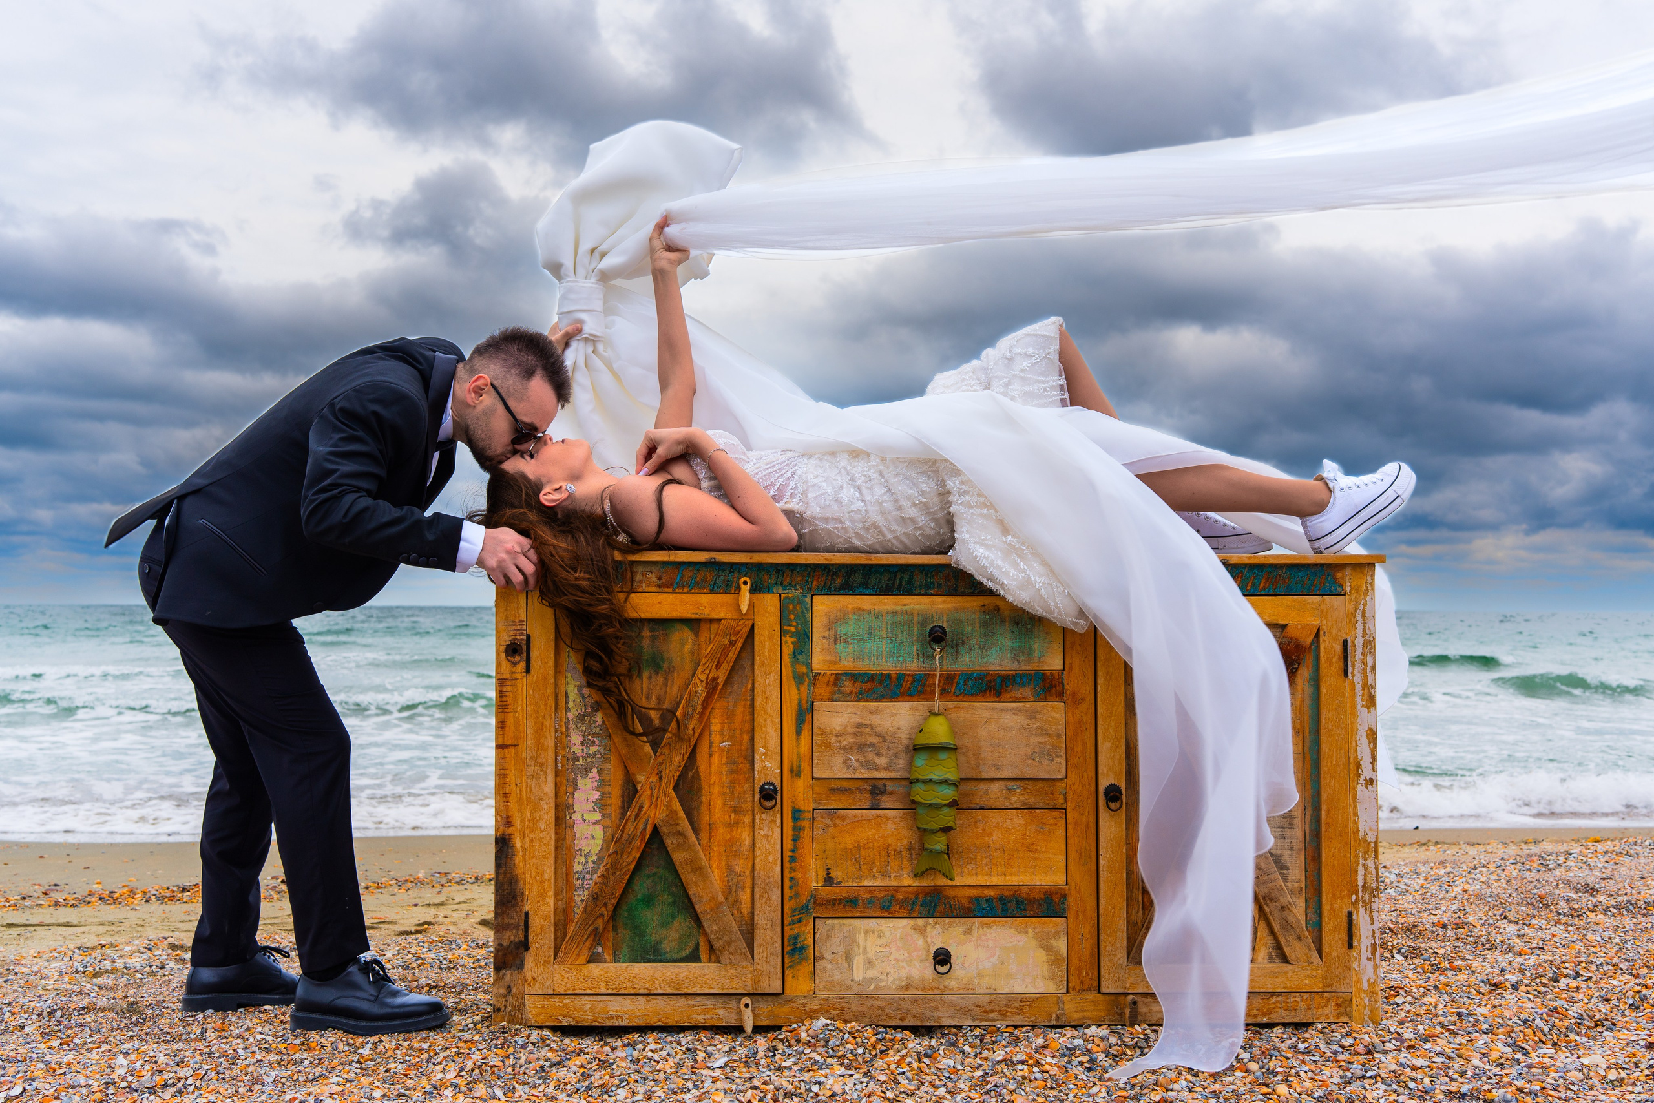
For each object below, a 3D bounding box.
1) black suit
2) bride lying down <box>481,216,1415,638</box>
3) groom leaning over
[{"bbox_3d":[-1.060,0.190,3.180,0.760,1.250,0.520,1,-2,-9],"label":"black suit"},{"bbox_3d":[0.250,-0.260,3.280,1.880,0.840,0.520,0,-2,0],"label":"bride lying down"},{"bbox_3d":[-0.980,0.235,3.200,0.910,1.380,0.560,1,-2,-9],"label":"groom leaning over"}]

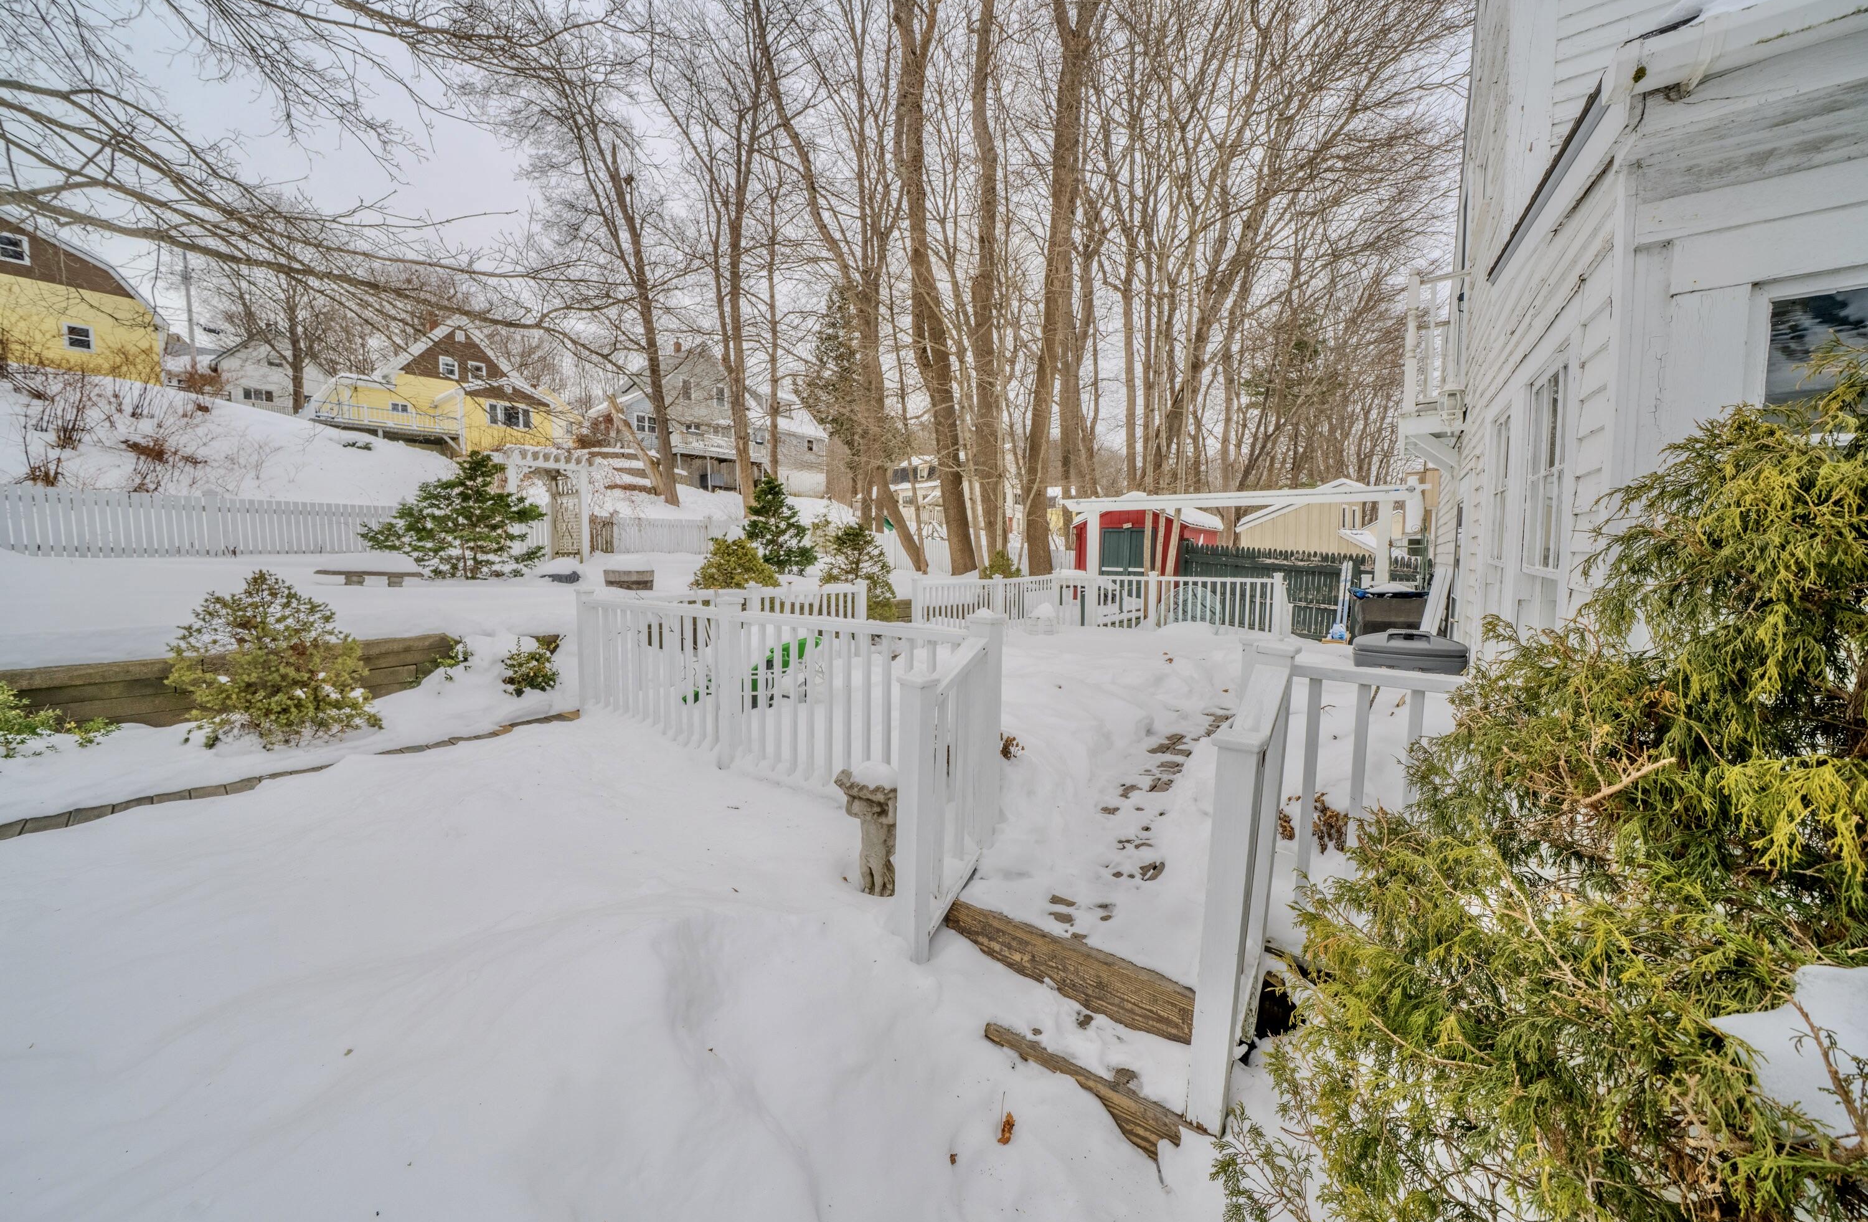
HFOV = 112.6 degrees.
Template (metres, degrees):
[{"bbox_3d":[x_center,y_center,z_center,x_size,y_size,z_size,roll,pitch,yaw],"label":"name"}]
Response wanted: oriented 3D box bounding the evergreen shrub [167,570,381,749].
[{"bbox_3d":[-4.093,0.318,3.852,0.960,1.139,0.960,3,6,43],"label":"evergreen shrub"}]

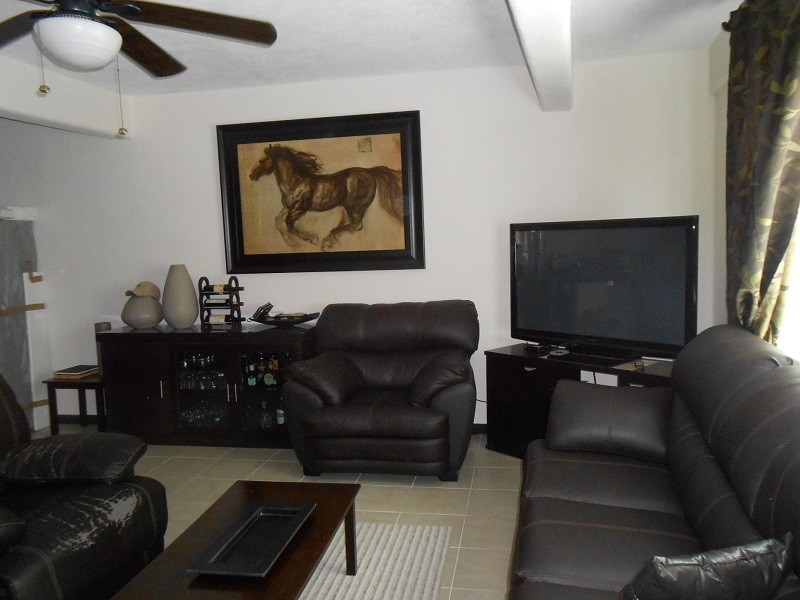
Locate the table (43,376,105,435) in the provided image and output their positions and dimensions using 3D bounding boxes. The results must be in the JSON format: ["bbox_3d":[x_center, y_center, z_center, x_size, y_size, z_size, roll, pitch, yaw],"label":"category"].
[{"bbox_3d":[-2.381,0.815,4.678,0.521,0.446,0.376,-1,4,11],"label":"table"}]

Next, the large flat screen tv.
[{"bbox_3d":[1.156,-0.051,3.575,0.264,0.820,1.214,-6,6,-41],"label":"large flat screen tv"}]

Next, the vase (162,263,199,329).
[{"bbox_3d":[-1.647,-0.029,4.504,0.255,0.480,0.255,-1,4,11],"label":"vase"}]

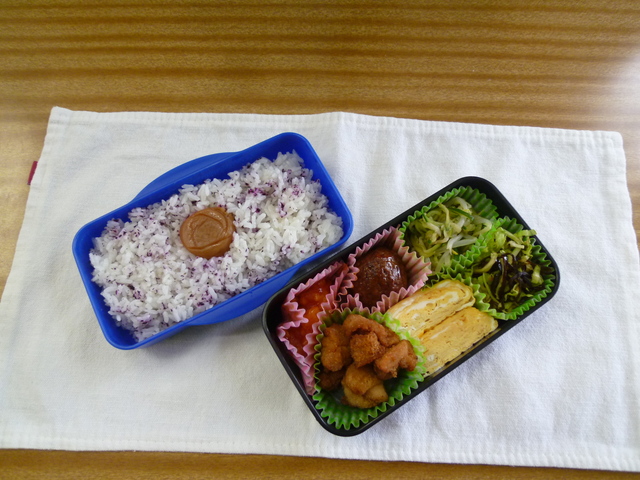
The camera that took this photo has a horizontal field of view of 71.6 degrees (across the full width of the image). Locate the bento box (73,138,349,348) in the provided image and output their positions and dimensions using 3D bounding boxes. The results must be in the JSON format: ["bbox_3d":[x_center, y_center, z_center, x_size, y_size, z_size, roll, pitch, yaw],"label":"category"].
[{"bbox_3d":[-0.072,0.002,0.327,0.179,0.048,0.111,-27,75,-9],"label":"bento box"}]

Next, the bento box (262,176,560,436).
[{"bbox_3d":[0.062,0.045,0.316,0.187,0.050,0.102,-31,75,-10],"label":"bento box"}]

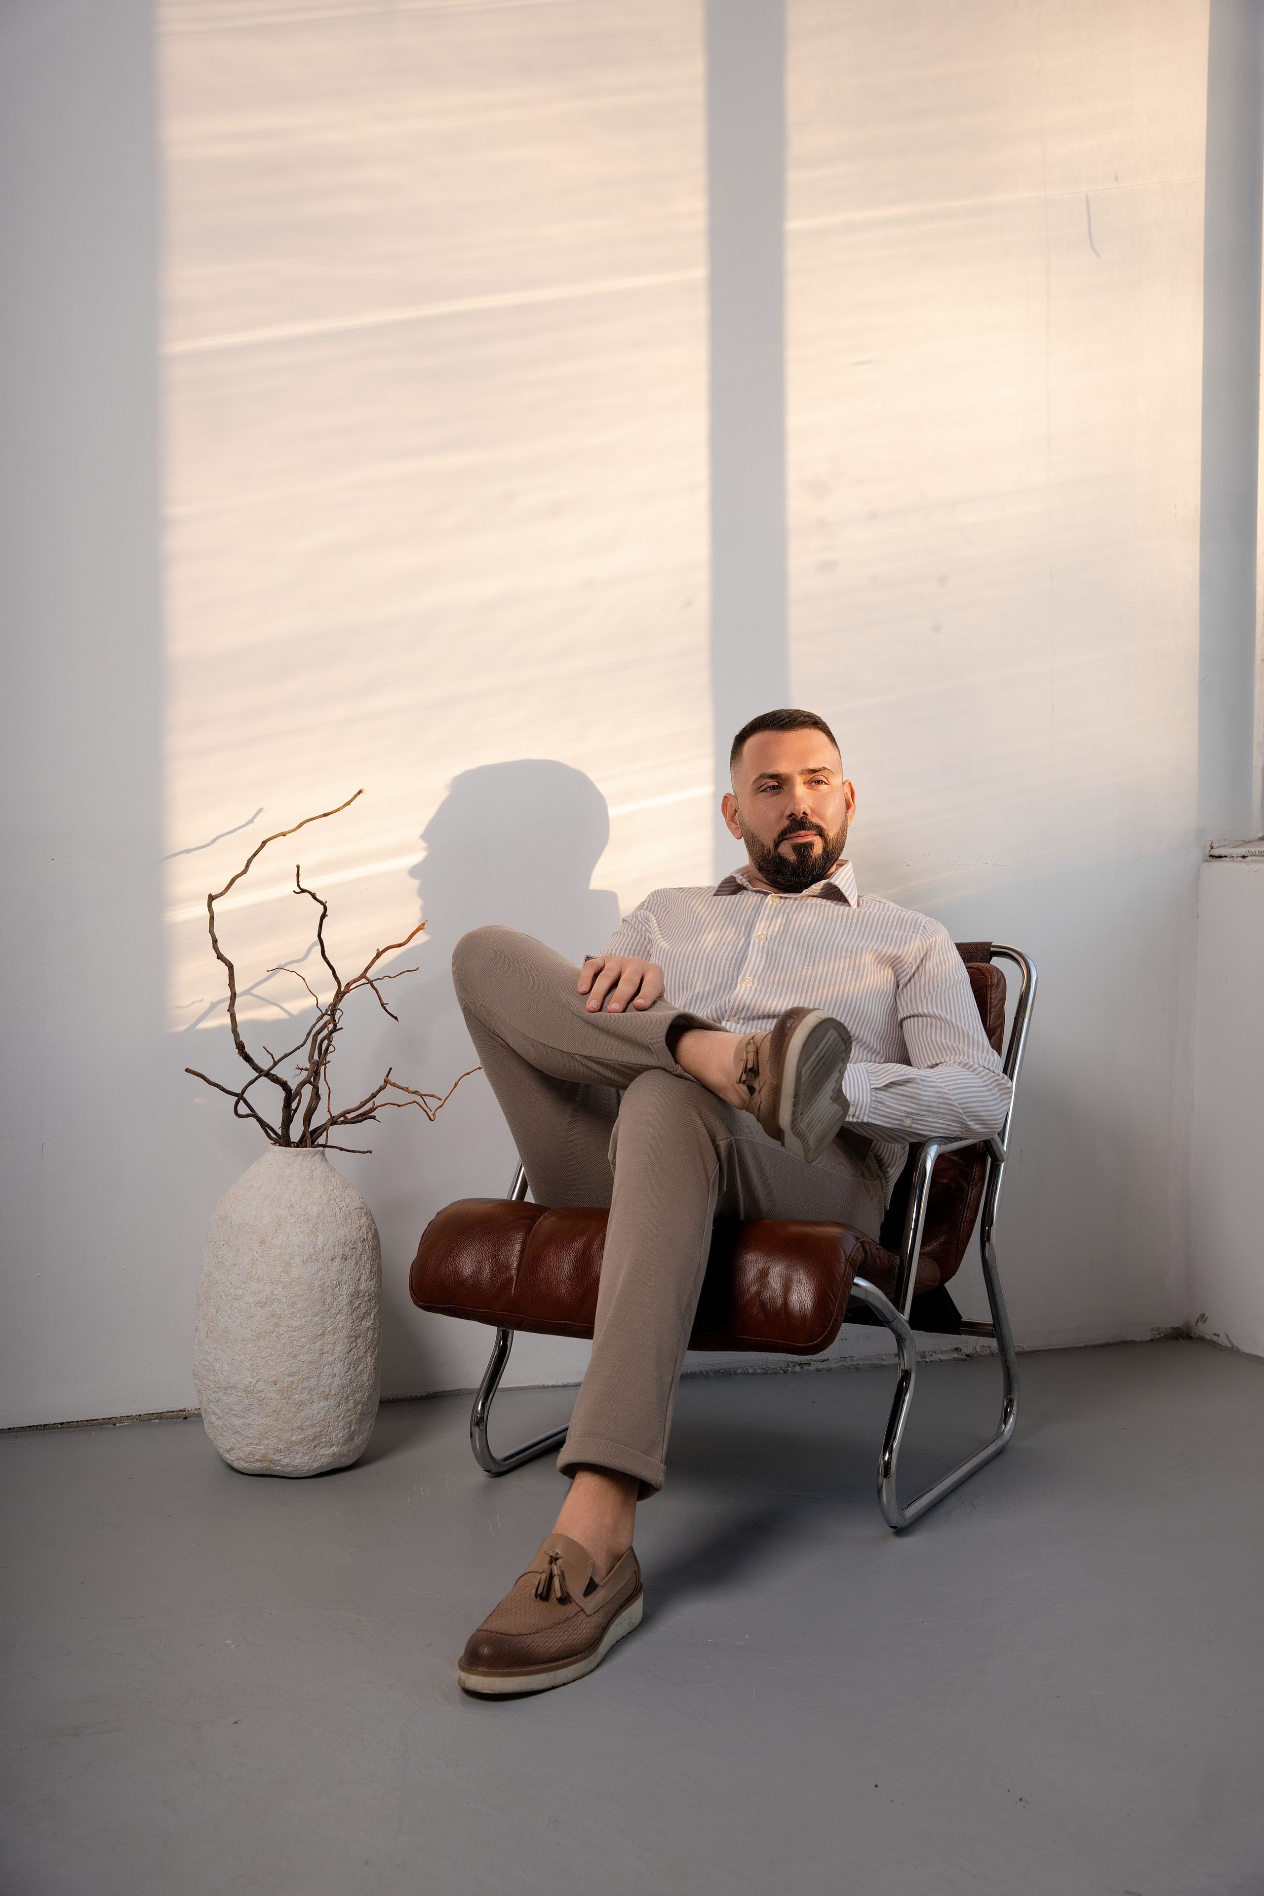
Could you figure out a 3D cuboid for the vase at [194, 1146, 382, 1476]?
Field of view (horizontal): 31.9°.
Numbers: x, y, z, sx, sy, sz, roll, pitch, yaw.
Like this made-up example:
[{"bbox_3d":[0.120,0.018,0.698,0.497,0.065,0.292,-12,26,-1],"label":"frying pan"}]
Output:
[{"bbox_3d":[-0.488,0.507,3.135,0.267,0.446,0.267,0,3,0],"label":"vase"}]

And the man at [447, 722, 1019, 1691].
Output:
[{"bbox_3d":[0.033,0.209,2.825,0.651,1.069,1.213,1,3,25],"label":"man"}]

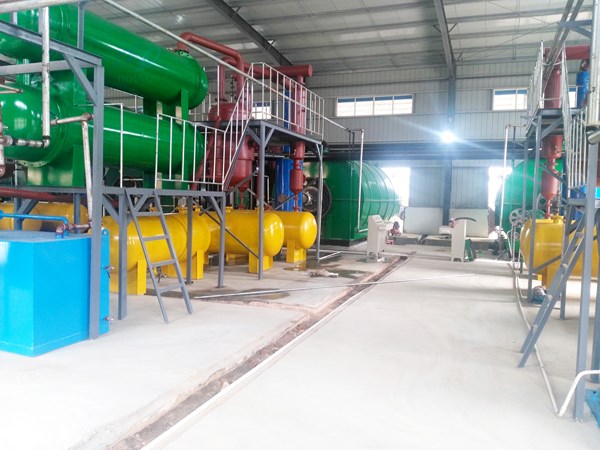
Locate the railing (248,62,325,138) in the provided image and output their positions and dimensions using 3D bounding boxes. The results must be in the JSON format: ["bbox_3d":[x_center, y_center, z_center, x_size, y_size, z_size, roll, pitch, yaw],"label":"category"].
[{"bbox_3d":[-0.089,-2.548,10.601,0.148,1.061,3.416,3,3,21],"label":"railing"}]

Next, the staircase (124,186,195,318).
[{"bbox_3d":[-1.799,0.373,6.229,0.671,1.615,0.593,3,3,21],"label":"staircase"}]

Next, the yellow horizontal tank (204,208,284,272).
[{"bbox_3d":[-1.556,0.286,10.738,2.636,1.310,0.967,3,3,21],"label":"yellow horizontal tank"}]

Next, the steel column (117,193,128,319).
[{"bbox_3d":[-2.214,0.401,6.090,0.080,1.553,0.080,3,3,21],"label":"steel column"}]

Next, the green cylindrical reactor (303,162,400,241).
[{"bbox_3d":[1.801,-1.109,20.309,2.902,2.964,8.112,3,3,21],"label":"green cylindrical reactor"}]

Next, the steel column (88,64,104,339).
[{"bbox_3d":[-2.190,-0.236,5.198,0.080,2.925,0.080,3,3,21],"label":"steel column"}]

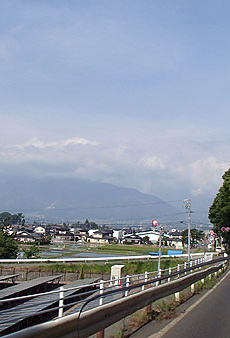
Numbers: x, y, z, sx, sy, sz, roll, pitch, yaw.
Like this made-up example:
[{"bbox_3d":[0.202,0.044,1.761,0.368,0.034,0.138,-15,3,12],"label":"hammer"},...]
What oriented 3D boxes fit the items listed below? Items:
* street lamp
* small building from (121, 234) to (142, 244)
[{"bbox_3d":[12.205,10.384,75.000,1.100,10.800,0.700,2,-6,0],"label":"street lamp"},{"bbox_3d":[8.007,33.496,212.000,9.200,4.600,7.800,2,-6,0],"label":"small building"}]

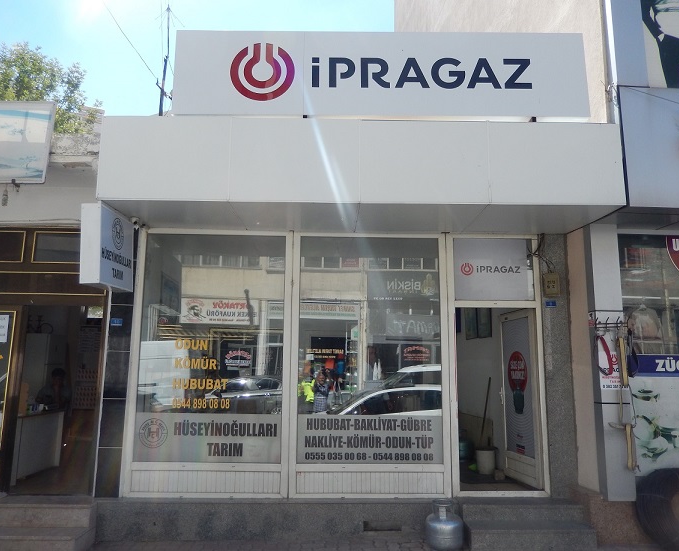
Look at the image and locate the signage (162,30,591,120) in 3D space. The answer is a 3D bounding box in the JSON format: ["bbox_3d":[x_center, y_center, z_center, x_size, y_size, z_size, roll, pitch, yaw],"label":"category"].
[{"bbox_3d":[0.394,-1.868,5.039,3.844,0.841,0.170,0,-9,-1],"label":"signage"}]

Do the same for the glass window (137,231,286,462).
[{"bbox_3d":[-1.341,0.738,5.588,1.507,2.374,0.060,0,-9,-1],"label":"glass window"}]

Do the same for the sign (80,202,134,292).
[{"bbox_3d":[-2.240,-0.237,5.193,0.186,0.724,0.723,0,-9,-1],"label":"sign"}]

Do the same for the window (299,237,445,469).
[{"bbox_3d":[0.325,0.755,5.605,1.507,2.362,0.060,0,-9,-1],"label":"window"}]

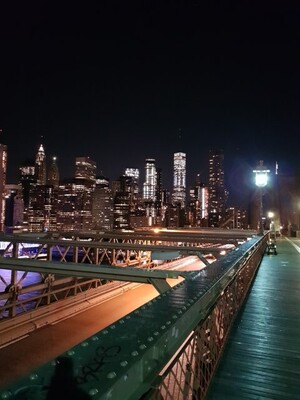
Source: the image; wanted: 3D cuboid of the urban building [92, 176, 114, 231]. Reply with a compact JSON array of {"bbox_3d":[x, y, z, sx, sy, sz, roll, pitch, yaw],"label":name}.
[{"bbox_3d":[-110.020,18.190,701.990,36.000,138.000,40.000,-1,-5,20],"label":"urban building"}]

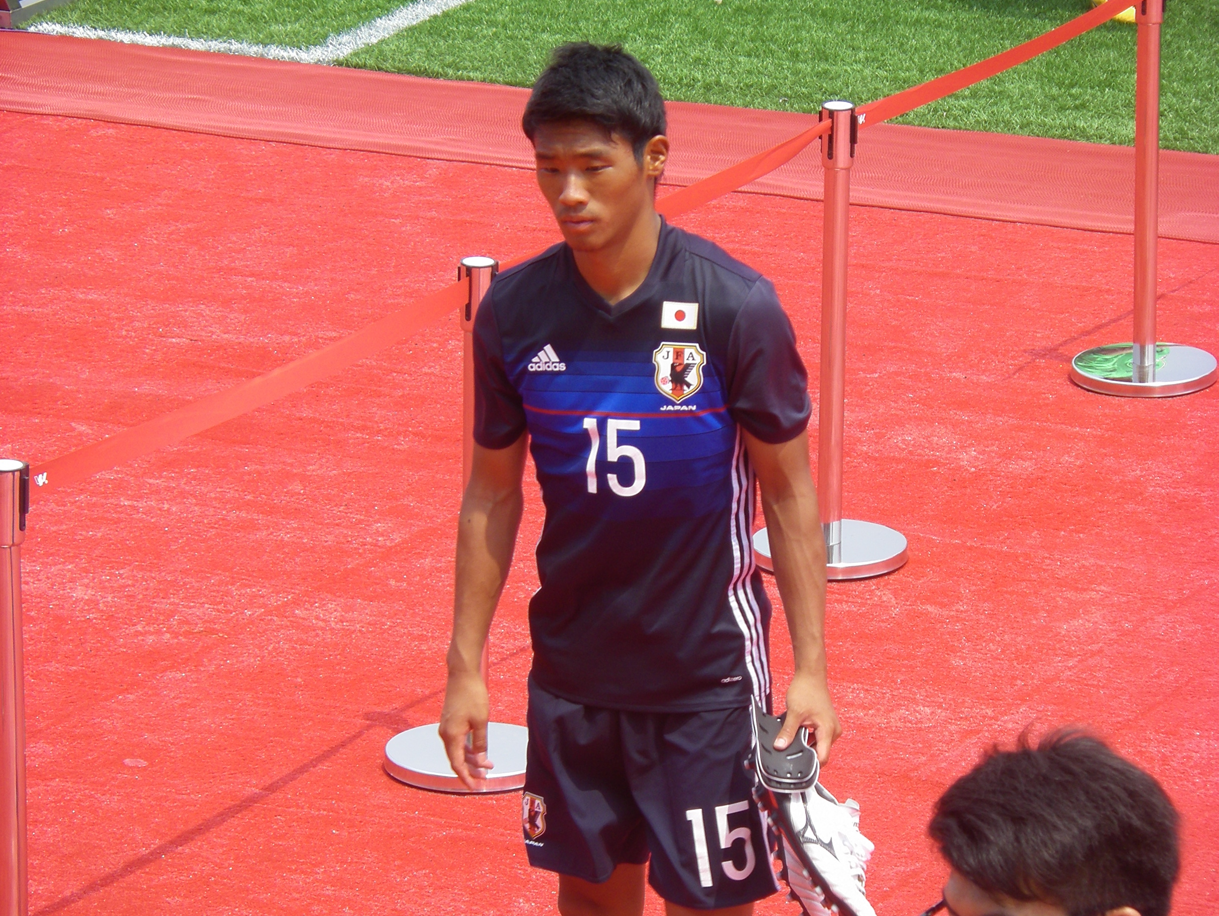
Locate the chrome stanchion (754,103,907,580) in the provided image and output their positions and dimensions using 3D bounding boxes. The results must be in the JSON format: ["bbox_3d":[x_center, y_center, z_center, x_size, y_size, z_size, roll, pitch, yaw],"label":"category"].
[{"bbox_3d":[0.454,-0.253,12.069,0.320,0.938,0.320,1,16,0],"label":"chrome stanchion"}]

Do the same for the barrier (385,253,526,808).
[{"bbox_3d":[-0.236,0.102,10.698,0.320,0.938,0.320,1,16,0],"label":"barrier"}]

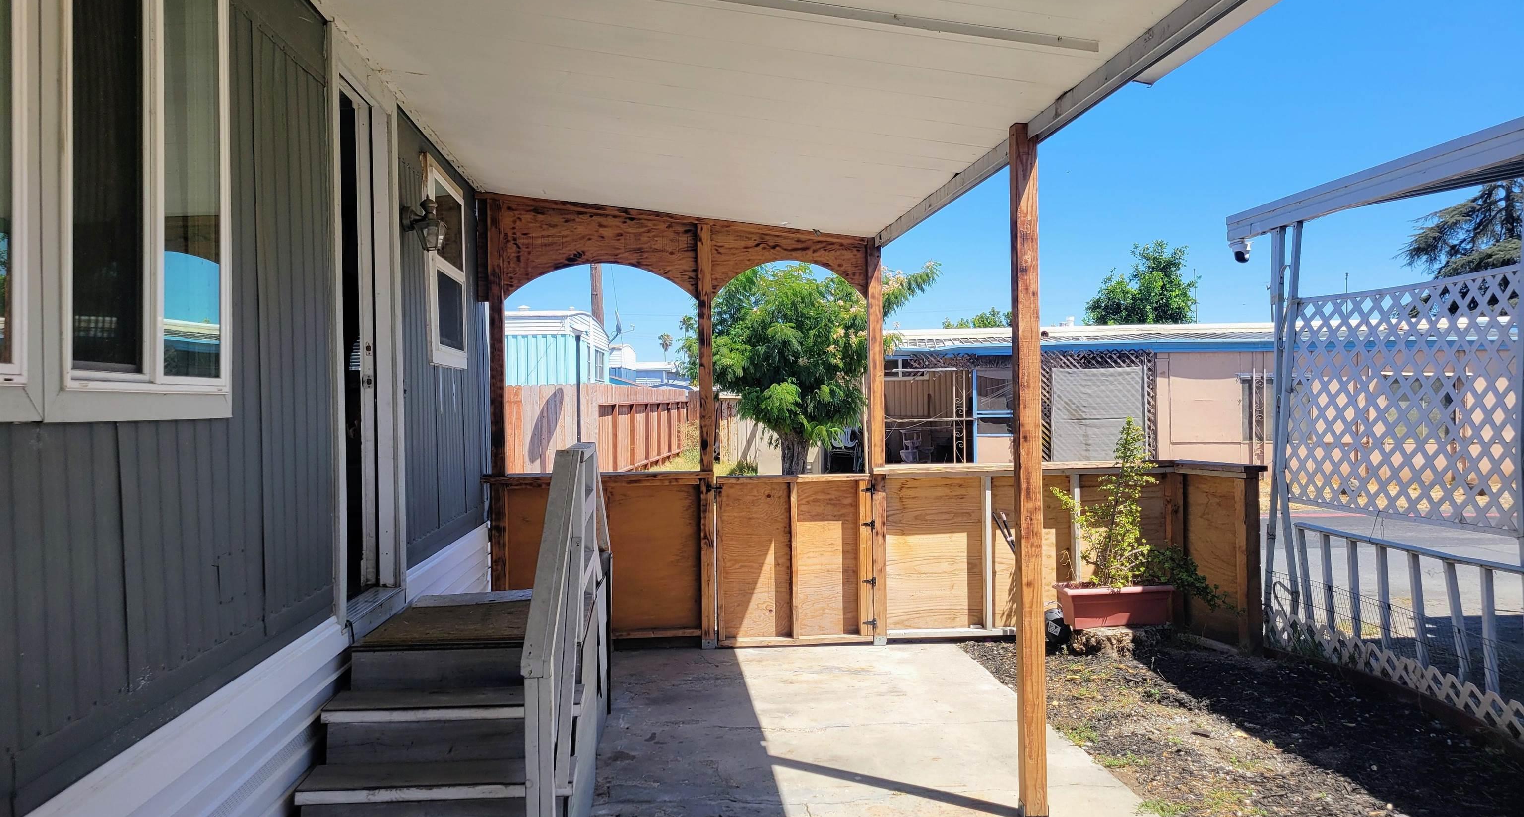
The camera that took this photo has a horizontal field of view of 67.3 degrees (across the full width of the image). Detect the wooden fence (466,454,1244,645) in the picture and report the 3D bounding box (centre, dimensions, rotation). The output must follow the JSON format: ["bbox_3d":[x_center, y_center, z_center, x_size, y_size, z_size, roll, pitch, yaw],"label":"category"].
[{"bbox_3d":[0.566,0.926,6.752,4.430,1.110,1.070,-1,0,-5],"label":"wooden fence"}]

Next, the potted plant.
[{"bbox_3d":[2.130,0.678,6.901,0.740,1.240,0.420,-1,0,-13],"label":"potted plant"}]

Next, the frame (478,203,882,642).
[{"bbox_3d":[-0.463,0.075,7.126,2.465,2.840,0.110,-1,0,-5],"label":"frame"}]

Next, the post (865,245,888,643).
[{"bbox_3d":[0.725,0.225,7.214,0.091,2.505,0.091,-1,0,-5],"label":"post"}]

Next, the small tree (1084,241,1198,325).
[{"bbox_3d":[10.595,-1.687,31.939,3.100,5.960,3.100,-1,0,-5],"label":"small tree"}]

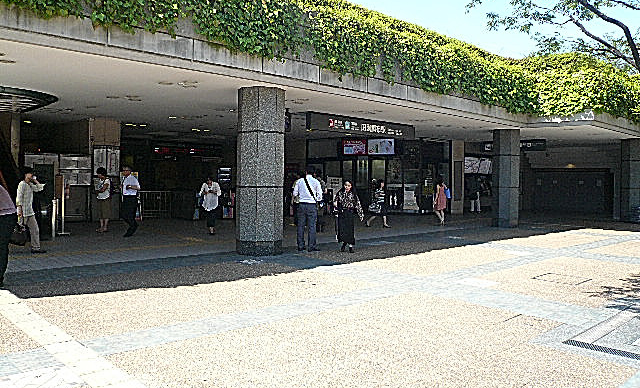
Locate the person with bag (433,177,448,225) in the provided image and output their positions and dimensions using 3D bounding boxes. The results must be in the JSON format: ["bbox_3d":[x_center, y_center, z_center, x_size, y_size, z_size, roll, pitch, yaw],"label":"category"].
[{"bbox_3d":[4.003,0.257,17.128,0.500,1.620,0.420,2,2,27],"label":"person with bag"}]

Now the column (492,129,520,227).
[{"bbox_3d":[6.484,-0.532,18.000,0.920,3.360,0.920,0,2,-21],"label":"column"}]

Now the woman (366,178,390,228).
[{"bbox_3d":[1.898,0.318,16.800,0.720,1.580,0.450,1,2,6],"label":"woman"}]

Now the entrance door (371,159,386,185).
[{"bbox_3d":[2.529,-0.286,22.200,0.700,2.400,0.100,1,2,2],"label":"entrance door"}]

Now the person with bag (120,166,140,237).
[{"bbox_3d":[-4.686,0.199,12.777,0.500,1.730,0.500,0,2,-30],"label":"person with bag"}]

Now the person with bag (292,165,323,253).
[{"bbox_3d":[-0.259,0.351,11.000,0.600,1.740,0.420,1,2,6],"label":"person with bag"}]

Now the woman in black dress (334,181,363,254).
[{"bbox_3d":[0.617,0.464,10.630,0.600,1.480,0.420,1,2,6],"label":"woman in black dress"}]

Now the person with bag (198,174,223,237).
[{"bbox_3d":[-2.990,0.332,14.200,0.550,1.570,0.380,1,2,0],"label":"person with bag"}]

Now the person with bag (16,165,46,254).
[{"bbox_3d":[-5.553,0.309,9.928,0.600,1.670,0.520,1,2,24],"label":"person with bag"}]

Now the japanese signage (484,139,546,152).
[{"bbox_3d":[8.072,-1.973,21.539,0.200,0.440,2.780,-1,2,-43],"label":"japanese signage"}]

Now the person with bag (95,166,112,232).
[{"bbox_3d":[-5.680,0.166,13.600,0.420,1.690,0.480,0,2,-14],"label":"person with bag"}]

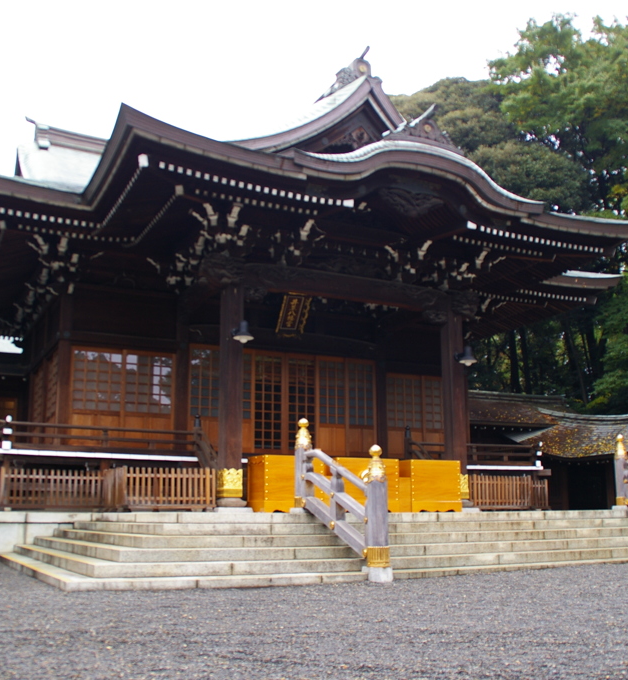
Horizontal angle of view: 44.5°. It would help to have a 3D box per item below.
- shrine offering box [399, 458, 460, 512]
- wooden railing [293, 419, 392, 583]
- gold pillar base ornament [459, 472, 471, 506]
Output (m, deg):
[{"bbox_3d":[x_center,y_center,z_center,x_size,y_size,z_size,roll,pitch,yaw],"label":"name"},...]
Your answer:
[{"bbox_3d":[2.538,3.344,17.353,1.386,1.148,0.826,7,-14,-27],"label":"shrine offering box"},{"bbox_3d":[0.294,2.095,10.587,0.266,2.226,2.352,7,-14,-27],"label":"wooden railing"},{"bbox_3d":[3.352,3.549,17.931,0.434,0.770,0.434,7,-14,-27],"label":"gold pillar base ornament"}]

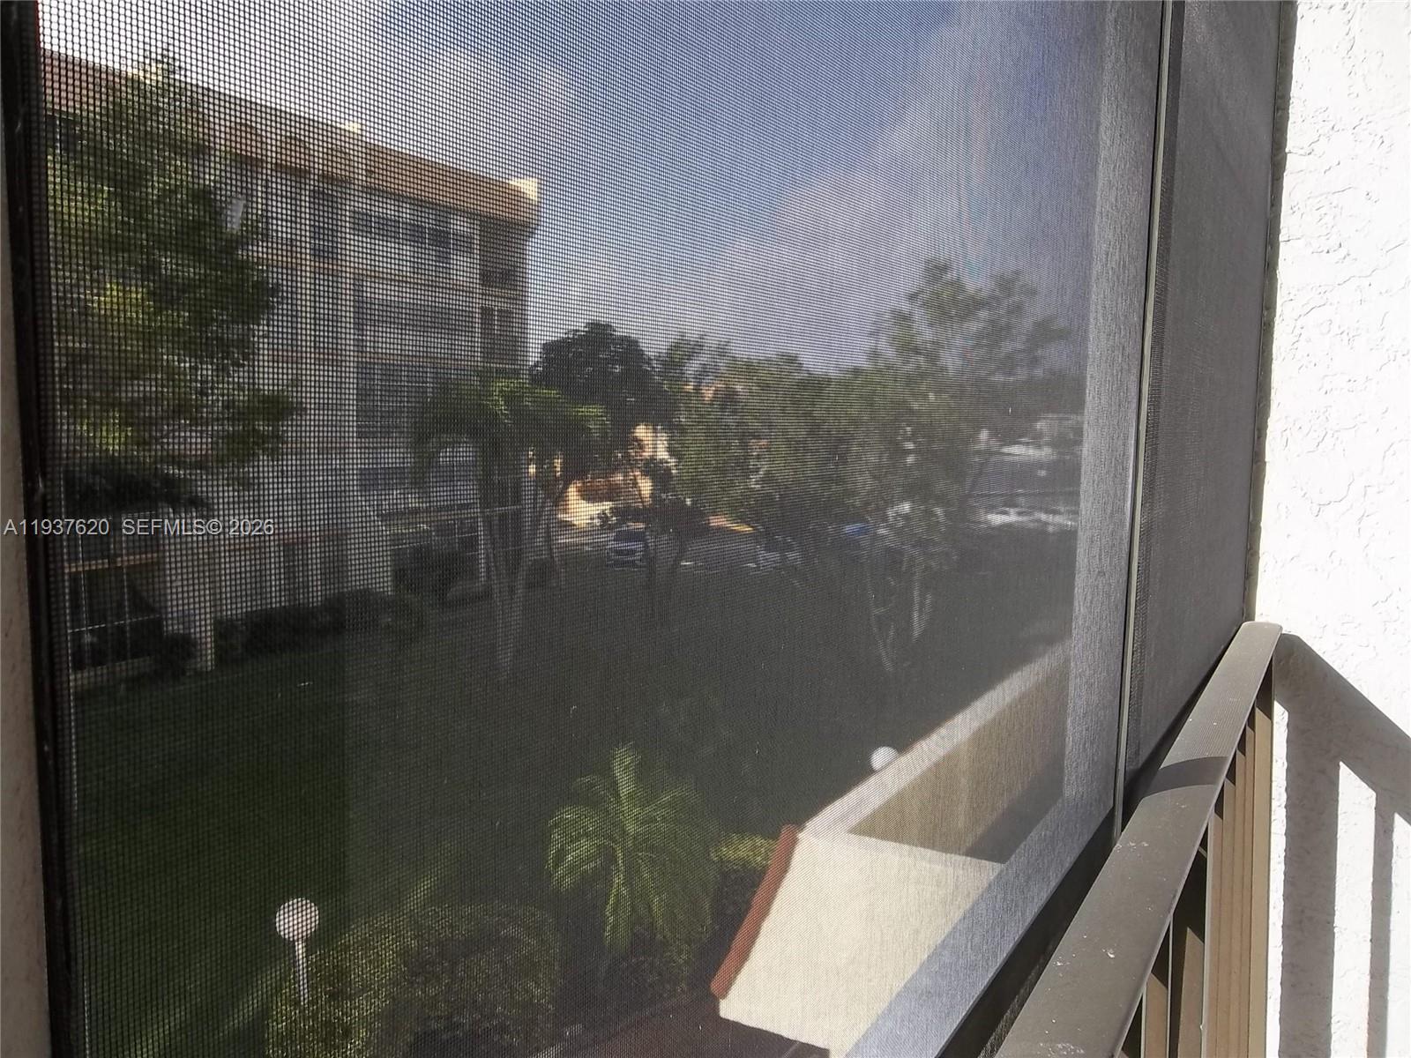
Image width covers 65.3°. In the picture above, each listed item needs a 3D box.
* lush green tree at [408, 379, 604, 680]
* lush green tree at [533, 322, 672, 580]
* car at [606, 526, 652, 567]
[{"bbox_3d":[-4.949,-0.025,27.602,4.750,7.600,4.500,1,7,0],"label":"lush green tree"},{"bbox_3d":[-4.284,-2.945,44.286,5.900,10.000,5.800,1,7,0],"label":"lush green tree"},{"bbox_3d":[-3.303,0.559,49.851,1.870,1.660,4.600,1,7,2],"label":"car"}]

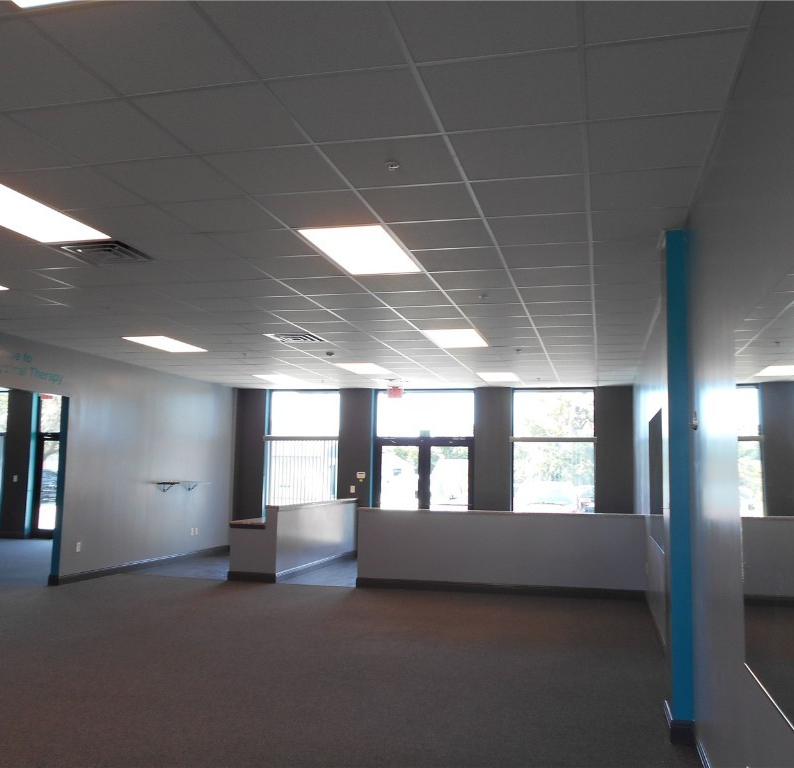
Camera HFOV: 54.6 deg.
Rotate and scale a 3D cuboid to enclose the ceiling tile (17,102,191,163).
[{"bbox_3d":[-1.350,-1.158,3.538,0.600,0.020,0.595,0,-6,15],"label":"ceiling tile"}]

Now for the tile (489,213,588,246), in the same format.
[{"bbox_3d":[0.896,-0.963,4.817,0.610,0.020,0.610,0,-6,15],"label":"tile"}]

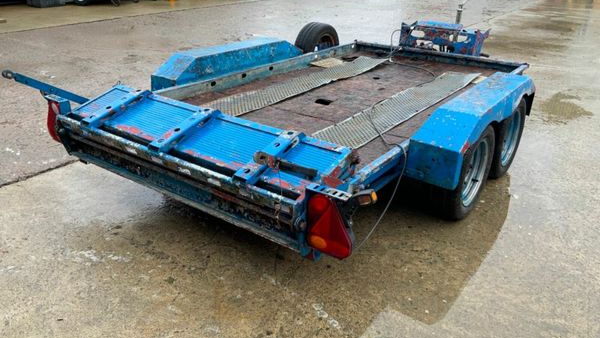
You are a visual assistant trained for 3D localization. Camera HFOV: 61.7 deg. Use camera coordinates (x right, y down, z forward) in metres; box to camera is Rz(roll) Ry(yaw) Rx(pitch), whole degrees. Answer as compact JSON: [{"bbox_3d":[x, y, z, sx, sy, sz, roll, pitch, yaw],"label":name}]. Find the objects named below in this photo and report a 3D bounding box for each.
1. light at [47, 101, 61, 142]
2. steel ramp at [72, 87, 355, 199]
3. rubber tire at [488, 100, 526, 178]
[{"bbox_3d":[-1.268,-0.247,2.627,0.160,0.195,0.065,18,28,30],"label":"light"},{"bbox_3d":[-0.491,-0.157,2.318,1.450,0.105,0.370,18,34,30],"label":"steel ramp"},{"bbox_3d":[1.359,-0.216,3.422,0.180,0.575,0.575,18,28,30],"label":"rubber tire"}]

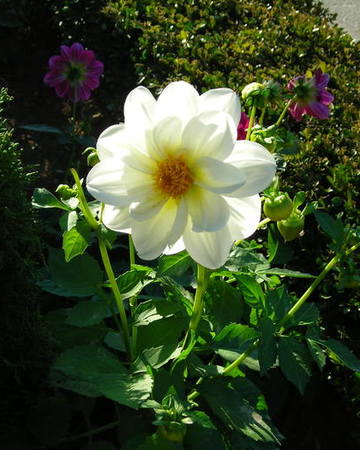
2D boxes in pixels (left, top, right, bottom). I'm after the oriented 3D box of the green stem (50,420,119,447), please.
[{"bbox_3d":[-0.093,0.203,0.640,0.070,0.006,0.006,-21,0,12],"label":"green stem"}]

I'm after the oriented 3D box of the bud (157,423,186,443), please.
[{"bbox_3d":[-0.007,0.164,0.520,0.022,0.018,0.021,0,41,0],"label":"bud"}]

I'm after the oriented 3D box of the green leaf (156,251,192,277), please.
[{"bbox_3d":[-0.005,0.032,0.557,0.038,0.008,0.024,-30,50,-23],"label":"green leaf"}]

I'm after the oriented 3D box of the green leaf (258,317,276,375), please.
[{"bbox_3d":[0.069,0.095,0.520,0.014,0.043,0.017,0,35,0],"label":"green leaf"}]

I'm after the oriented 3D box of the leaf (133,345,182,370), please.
[{"bbox_3d":[-0.018,0.111,0.552,0.042,0.009,0.020,-16,36,-21],"label":"leaf"}]

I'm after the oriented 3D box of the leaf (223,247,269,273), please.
[{"bbox_3d":[0.055,0.029,0.557,0.042,0.010,0.024,16,37,-21],"label":"leaf"}]

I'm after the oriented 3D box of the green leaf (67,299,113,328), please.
[{"bbox_3d":[-0.087,0.084,0.630,0.049,0.009,0.026,-20,40,-37],"label":"green leaf"}]

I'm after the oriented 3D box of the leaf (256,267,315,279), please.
[{"bbox_3d":[0.088,0.040,0.555,0.048,0.007,0.020,3,15,12],"label":"leaf"}]

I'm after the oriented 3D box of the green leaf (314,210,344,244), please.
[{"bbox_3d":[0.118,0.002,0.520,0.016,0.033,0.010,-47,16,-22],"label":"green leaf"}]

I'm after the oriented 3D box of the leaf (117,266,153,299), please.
[{"bbox_3d":[-0.038,0.047,0.547,0.035,0.009,0.021,-34,42,-25],"label":"leaf"}]

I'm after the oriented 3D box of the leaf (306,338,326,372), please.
[{"bbox_3d":[0.114,0.108,0.550,0.017,0.023,0.014,0,35,0],"label":"leaf"}]

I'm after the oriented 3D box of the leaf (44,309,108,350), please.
[{"bbox_3d":[-0.091,0.092,0.580,0.056,0.020,0.037,0,35,0],"label":"leaf"}]

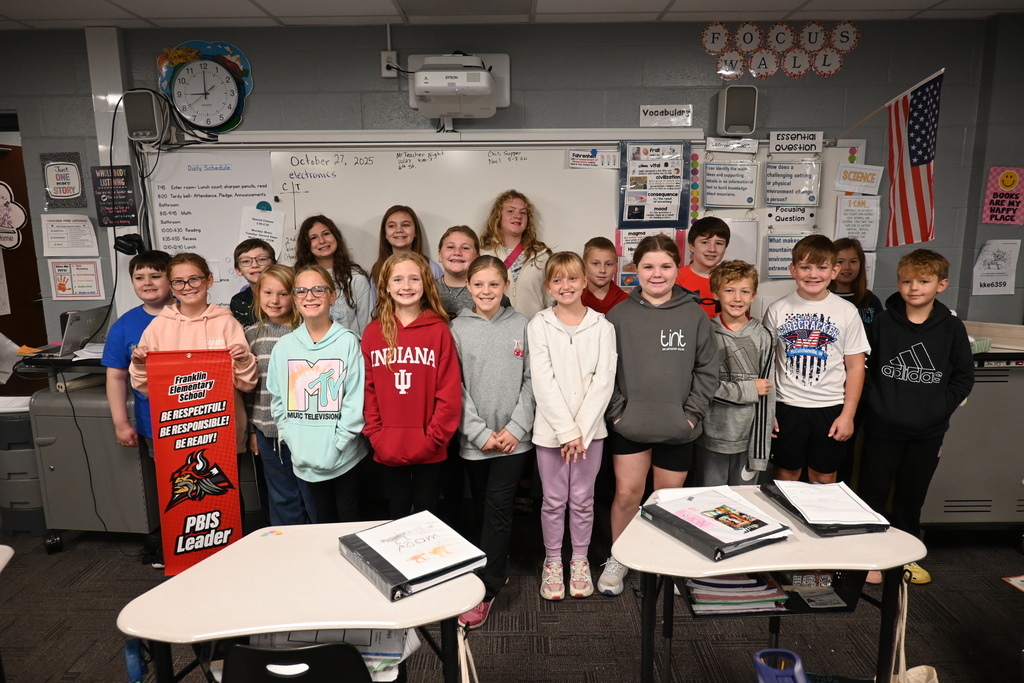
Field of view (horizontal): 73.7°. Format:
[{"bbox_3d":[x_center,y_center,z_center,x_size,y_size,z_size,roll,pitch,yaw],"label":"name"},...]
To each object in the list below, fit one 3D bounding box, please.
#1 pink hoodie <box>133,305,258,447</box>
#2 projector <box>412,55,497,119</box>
[{"bbox_3d":[-1.277,0.146,2.773,0.455,0.596,0.300,-2,10,-7],"label":"pink hoodie"},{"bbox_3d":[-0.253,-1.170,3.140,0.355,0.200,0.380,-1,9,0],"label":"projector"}]

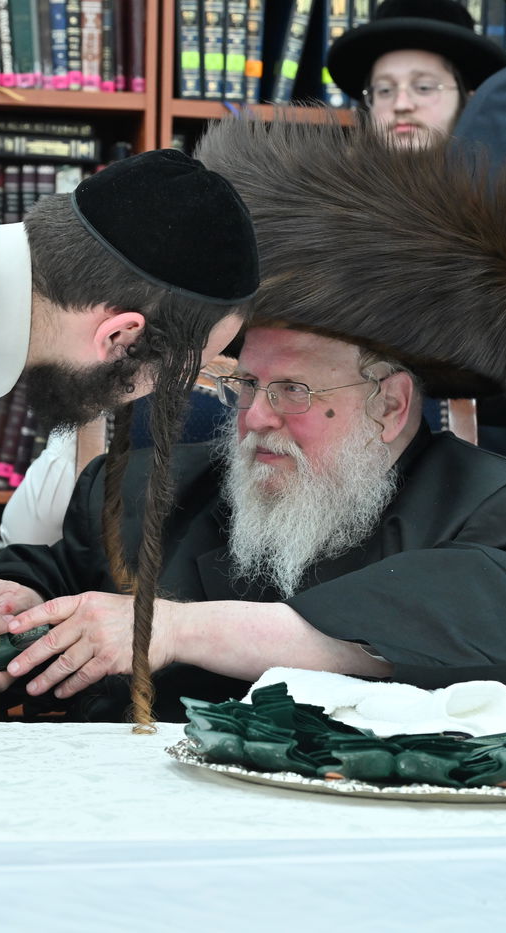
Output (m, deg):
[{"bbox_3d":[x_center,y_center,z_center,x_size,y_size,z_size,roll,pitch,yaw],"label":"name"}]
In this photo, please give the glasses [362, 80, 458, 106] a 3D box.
[{"bbox_3d":[0.270,-0.599,3.780,0.137,0.043,0.140,2,3,23],"label":"glasses"}]

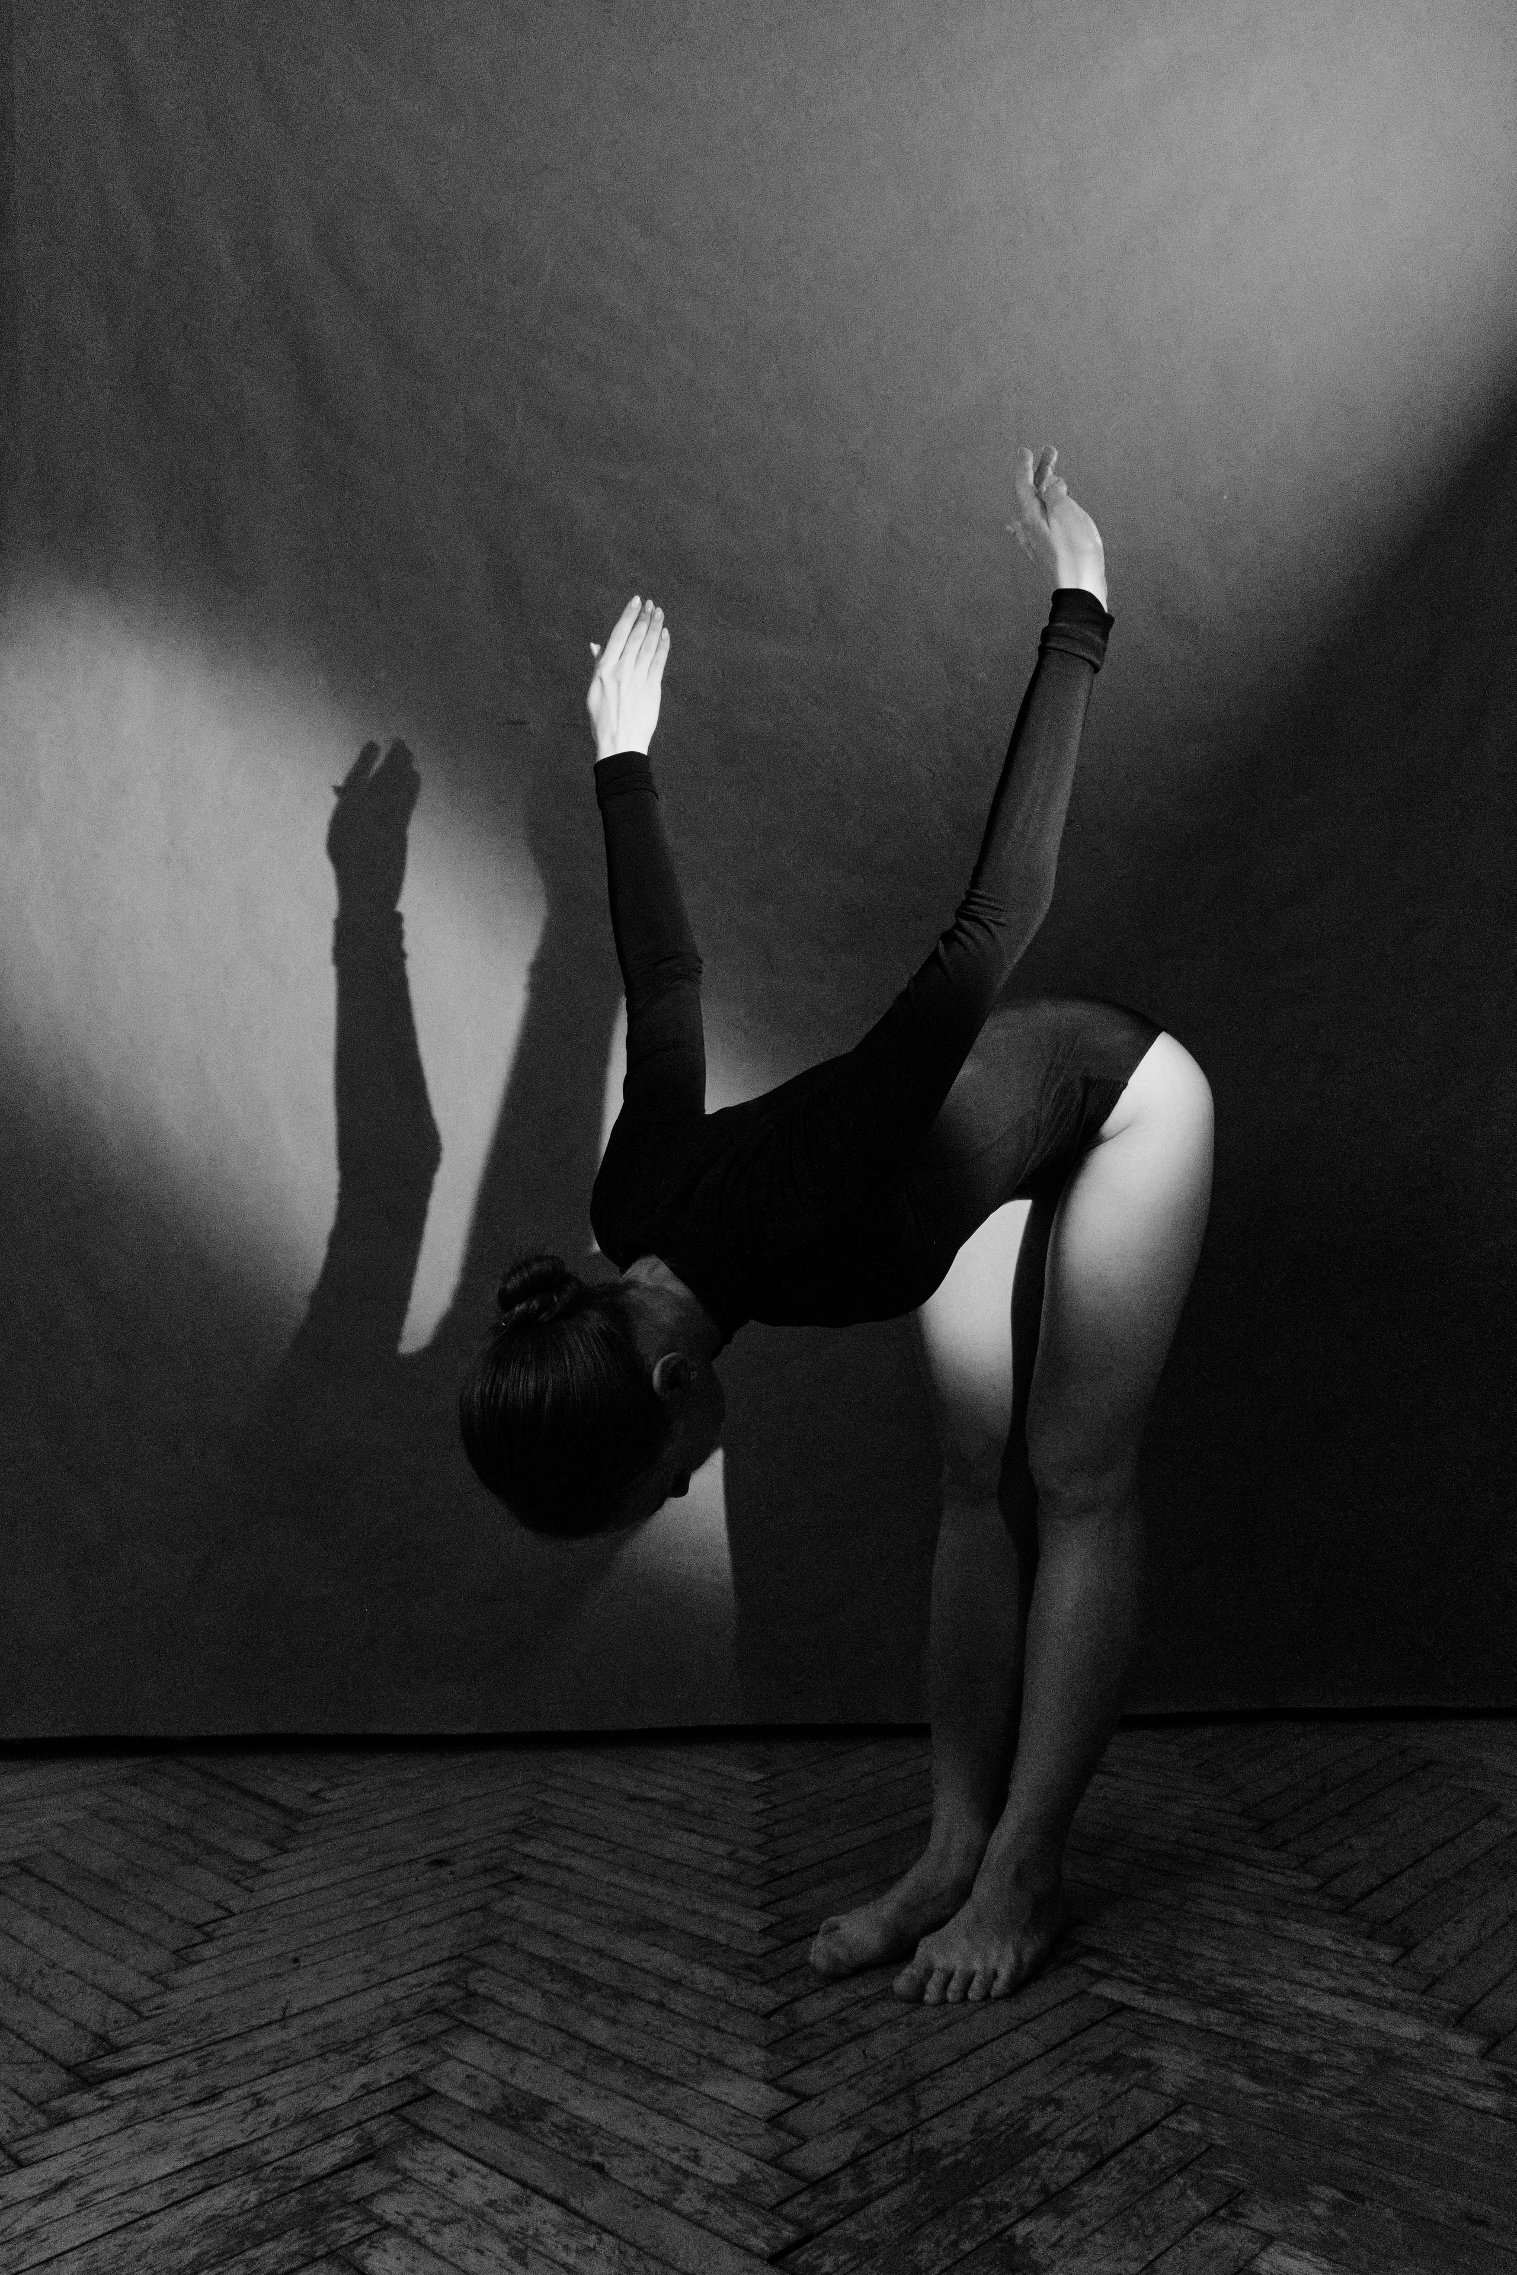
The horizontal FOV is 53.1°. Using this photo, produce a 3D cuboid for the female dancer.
[{"bbox_3d":[0.150,0.100,1.480,0.810,1.470,0.720,5,-8,-33],"label":"female dancer"}]

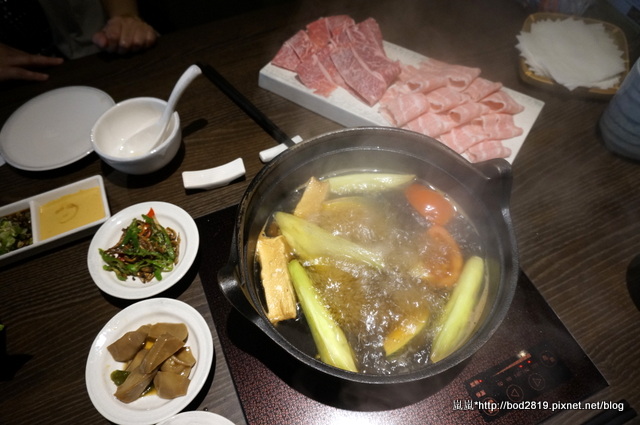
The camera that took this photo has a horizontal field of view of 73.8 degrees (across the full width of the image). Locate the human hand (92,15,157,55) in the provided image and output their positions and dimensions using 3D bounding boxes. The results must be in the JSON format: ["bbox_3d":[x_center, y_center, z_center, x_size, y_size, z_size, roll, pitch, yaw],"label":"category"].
[{"bbox_3d":[-0.302,-0.274,0.658,0.088,0.050,0.075,-23,60,-12],"label":"human hand"}]

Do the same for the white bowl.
[{"bbox_3d":[-0.225,-0.090,0.544,0.105,0.052,0.105,-1,58,1],"label":"white bowl"}]

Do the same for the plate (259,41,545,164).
[{"bbox_3d":[0.106,-0.167,0.597,0.346,0.025,0.176,33,64,20],"label":"plate"}]

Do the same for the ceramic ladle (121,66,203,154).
[{"bbox_3d":[-0.194,-0.123,0.548,0.139,0.035,0.042,-46,65,3],"label":"ceramic ladle"}]

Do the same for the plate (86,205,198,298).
[{"bbox_3d":[-0.194,0.043,0.477,0.122,0.020,0.122,-1,58,1],"label":"plate"}]

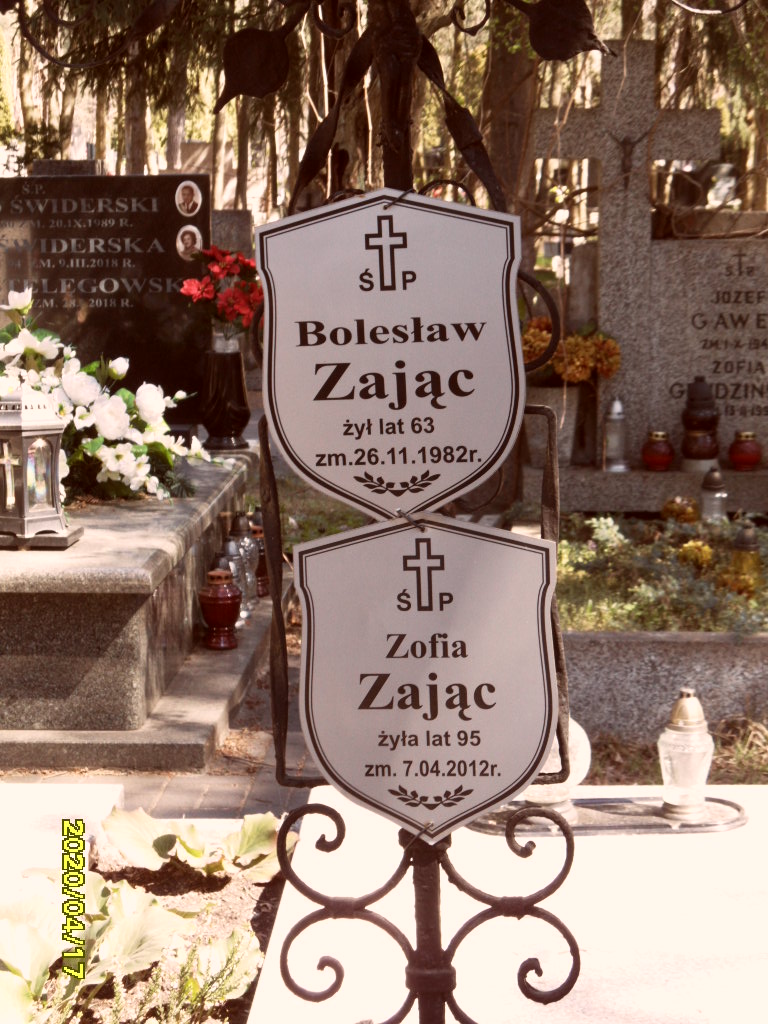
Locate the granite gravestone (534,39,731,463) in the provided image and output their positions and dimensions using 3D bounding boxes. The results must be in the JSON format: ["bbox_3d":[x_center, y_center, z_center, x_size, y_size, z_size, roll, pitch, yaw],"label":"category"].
[{"bbox_3d":[0.819,-0.875,8.000,0.604,1.415,0.160,0,9,3],"label":"granite gravestone"}]

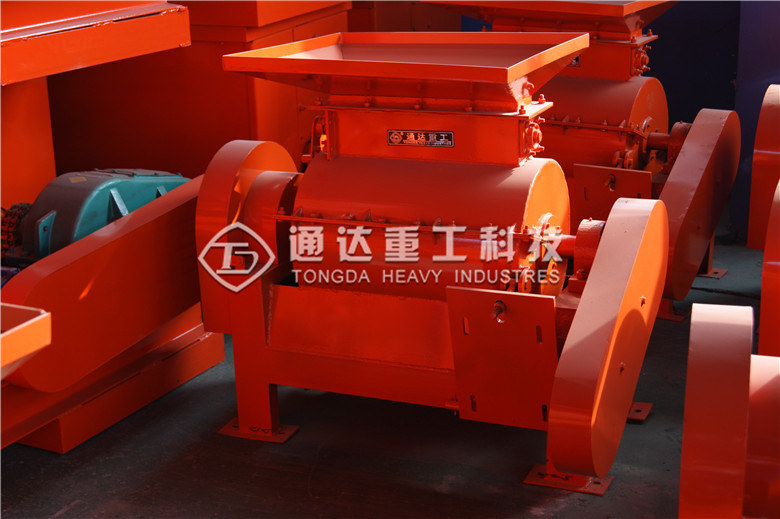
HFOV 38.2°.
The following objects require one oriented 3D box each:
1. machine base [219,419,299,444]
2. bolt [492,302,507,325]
[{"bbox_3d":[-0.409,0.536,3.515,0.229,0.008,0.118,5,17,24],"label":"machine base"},{"bbox_3d":[0.281,0.138,2.889,0.027,0.038,0.045,5,28,24],"label":"bolt"}]

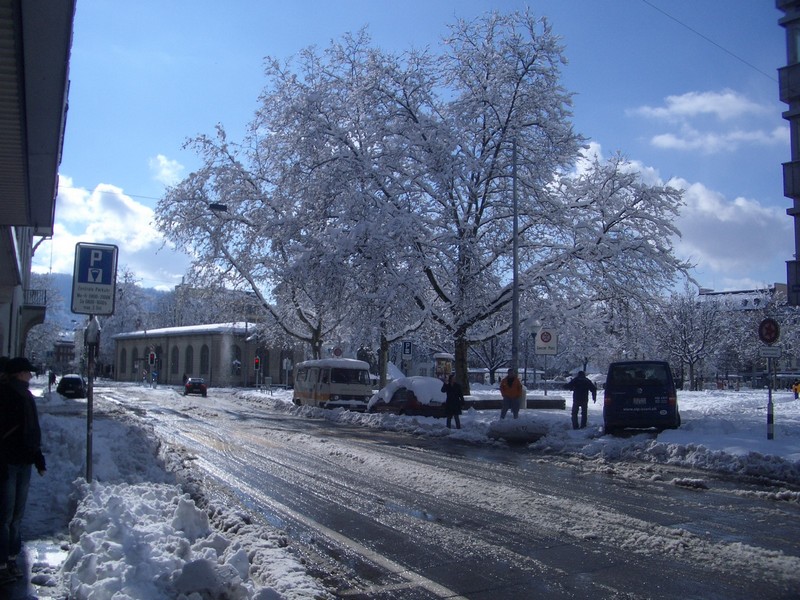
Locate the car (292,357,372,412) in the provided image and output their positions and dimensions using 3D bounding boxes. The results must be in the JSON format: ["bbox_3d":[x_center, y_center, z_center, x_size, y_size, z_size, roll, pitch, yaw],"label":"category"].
[{"bbox_3d":[-3.160,3.990,37.700,2.020,2.200,4.900,3,-6,-25],"label":"car"}]

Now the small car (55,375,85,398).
[{"bbox_3d":[-23.600,6.190,58.600,1.780,1.620,4.400,2,-6,-18],"label":"small car"}]

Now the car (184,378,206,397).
[{"bbox_3d":[-16.289,6.904,64.300,1.700,1.420,4.350,2,-6,-16],"label":"car"}]

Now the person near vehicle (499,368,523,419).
[{"bbox_3d":[3.887,3.286,28.200,0.680,1.740,0.450,-1,-5,8],"label":"person near vehicle"}]

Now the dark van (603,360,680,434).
[{"bbox_3d":[7.200,2.814,23.900,1.910,1.960,4.890,-2,-6,19],"label":"dark van"}]

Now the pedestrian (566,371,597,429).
[{"bbox_3d":[5.333,2.959,23.900,0.880,1.720,0.500,-1,-5,10],"label":"pedestrian"}]

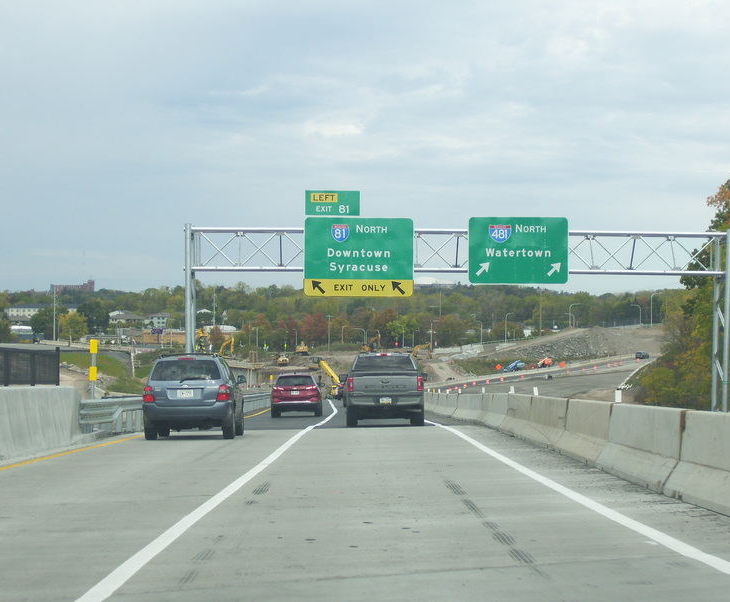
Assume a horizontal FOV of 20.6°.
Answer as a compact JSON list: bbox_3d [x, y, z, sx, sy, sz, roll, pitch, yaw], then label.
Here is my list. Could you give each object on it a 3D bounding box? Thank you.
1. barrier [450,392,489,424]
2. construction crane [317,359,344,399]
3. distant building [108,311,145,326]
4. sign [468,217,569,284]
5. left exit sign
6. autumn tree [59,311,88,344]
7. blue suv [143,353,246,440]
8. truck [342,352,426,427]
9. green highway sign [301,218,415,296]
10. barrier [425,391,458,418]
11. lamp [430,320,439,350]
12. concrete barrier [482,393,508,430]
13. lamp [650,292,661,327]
[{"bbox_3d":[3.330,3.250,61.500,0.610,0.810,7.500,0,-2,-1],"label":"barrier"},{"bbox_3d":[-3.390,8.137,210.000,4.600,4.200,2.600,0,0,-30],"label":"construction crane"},{"bbox_3d":[-130.328,9.563,1100.000,21.000,9.000,14.000,0,0,0],"label":"distant building"},{"bbox_3d":[7.640,-2.494,100.000,4.920,3.310,0.120,0,0,0],"label":"sign"},{"bbox_3d":[-1.630,-4.950,102.000,2.770,1.250,0.100,0,-2,-2],"label":"left exit sign"},{"bbox_3d":[-79.645,7.240,550.000,7.600,9.100,7.600,0,0,0],"label":"autumn tree"},{"bbox_3d":[-3.500,1.980,42.100,1.830,1.740,4.690,0,-2,0],"label":"blue suv"},{"bbox_3d":[0.525,2.430,55.200,2.080,1.960,5.890,0,-2,0],"label":"truck"},{"bbox_3d":[-0.298,-2.151,100.000,5.460,3.930,0.120,0,0,0],"label":"green highway sign"},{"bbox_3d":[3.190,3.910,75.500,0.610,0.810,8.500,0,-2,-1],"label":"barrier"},{"bbox_3d":[23.500,11.800,670.000,2.600,10.400,0.400,0,-2,0],"label":"lamp"},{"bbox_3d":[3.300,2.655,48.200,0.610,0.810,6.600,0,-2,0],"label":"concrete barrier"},{"bbox_3d":[95.200,3.040,657.000,3.400,11.000,0.400,0,-2,0],"label":"lamp"}]

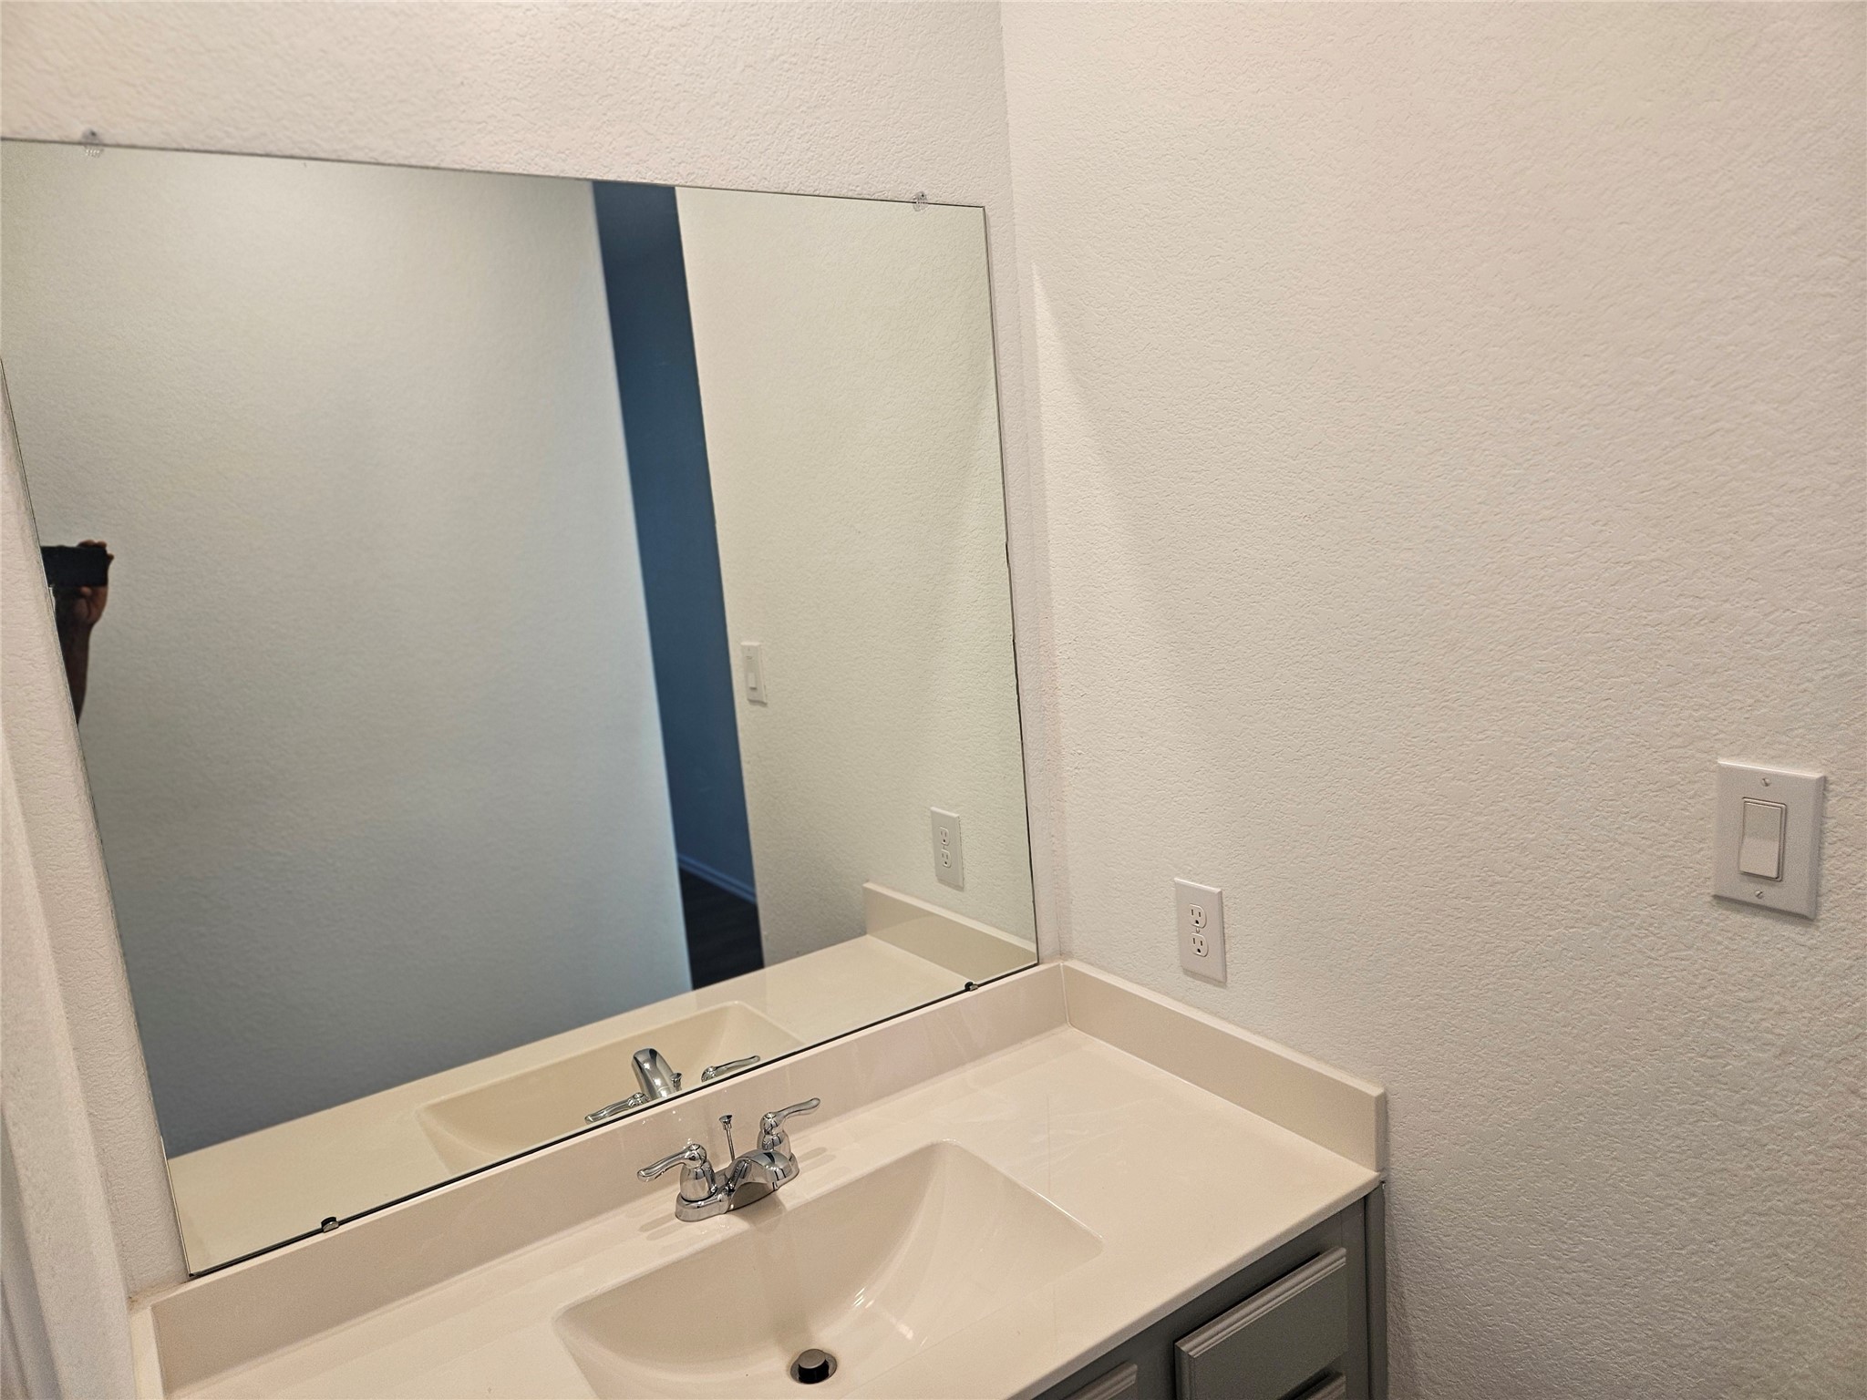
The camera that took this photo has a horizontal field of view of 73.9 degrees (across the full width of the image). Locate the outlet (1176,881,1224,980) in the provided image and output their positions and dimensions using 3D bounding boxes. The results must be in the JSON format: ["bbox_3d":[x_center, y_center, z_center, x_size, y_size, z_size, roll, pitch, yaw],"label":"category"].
[{"bbox_3d":[0.351,0.304,1.632,0.008,0.124,0.079,-11,12,-34],"label":"outlet"}]

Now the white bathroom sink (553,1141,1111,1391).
[{"bbox_3d":[-0.102,0.693,1.340,0.519,0.142,0.305,-11,12,-34],"label":"white bathroom sink"}]

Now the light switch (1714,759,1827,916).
[{"bbox_3d":[0.706,0.119,1.053,0.010,0.124,0.079,-11,12,-34],"label":"light switch"}]

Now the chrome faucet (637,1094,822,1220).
[{"bbox_3d":[-0.213,0.556,1.459,0.245,0.103,0.141,-11,12,-34],"label":"chrome faucet"}]

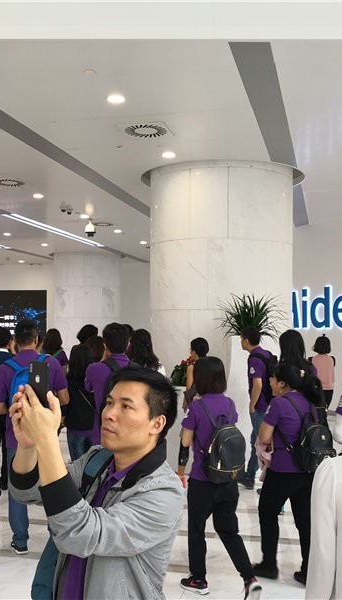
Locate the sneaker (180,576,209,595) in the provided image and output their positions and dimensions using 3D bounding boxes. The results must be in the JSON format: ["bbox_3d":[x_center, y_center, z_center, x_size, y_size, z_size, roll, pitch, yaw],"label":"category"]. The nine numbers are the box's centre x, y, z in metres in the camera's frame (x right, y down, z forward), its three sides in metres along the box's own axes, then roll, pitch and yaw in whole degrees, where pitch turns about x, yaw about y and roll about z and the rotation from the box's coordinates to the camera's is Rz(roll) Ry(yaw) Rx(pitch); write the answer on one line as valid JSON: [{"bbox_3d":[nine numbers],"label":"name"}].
[{"bbox_3d":[0.138,1.818,4.080,0.095,0.100,0.250,2,-3,-41],"label":"sneaker"}]

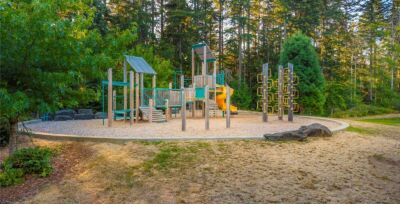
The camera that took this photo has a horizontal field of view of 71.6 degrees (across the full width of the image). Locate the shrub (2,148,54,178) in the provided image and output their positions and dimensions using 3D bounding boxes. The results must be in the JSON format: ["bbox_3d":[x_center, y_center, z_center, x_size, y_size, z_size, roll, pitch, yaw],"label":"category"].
[{"bbox_3d":[-4.043,1.395,6.500,1.080,0.550,0.850,0,2,-15],"label":"shrub"}]

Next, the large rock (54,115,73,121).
[{"bbox_3d":[-8.171,0.928,16.600,1.000,0.380,0.700,0,2,-10],"label":"large rock"}]

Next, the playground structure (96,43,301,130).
[{"bbox_3d":[0.300,-1.300,15.300,10.400,4.800,6.400,0,2,-12],"label":"playground structure"}]

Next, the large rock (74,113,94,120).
[{"bbox_3d":[-7.164,0.899,17.200,1.120,0.480,0.800,0,2,-10],"label":"large rock"}]

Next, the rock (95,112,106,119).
[{"bbox_3d":[-6.279,0.852,17.500,0.720,0.380,0.600,0,2,-10],"label":"rock"}]

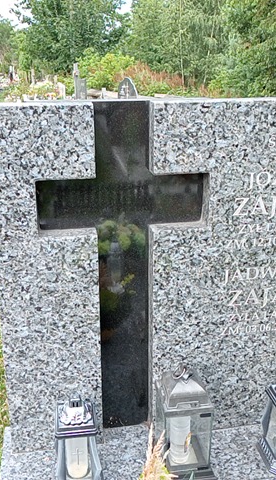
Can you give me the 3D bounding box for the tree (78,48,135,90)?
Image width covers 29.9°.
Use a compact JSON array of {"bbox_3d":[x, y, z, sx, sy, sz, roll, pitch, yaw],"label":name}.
[{"bbox_3d":[-0.943,-5.045,15.500,1.750,1.600,1.600,-1,20,-3],"label":"tree"}]

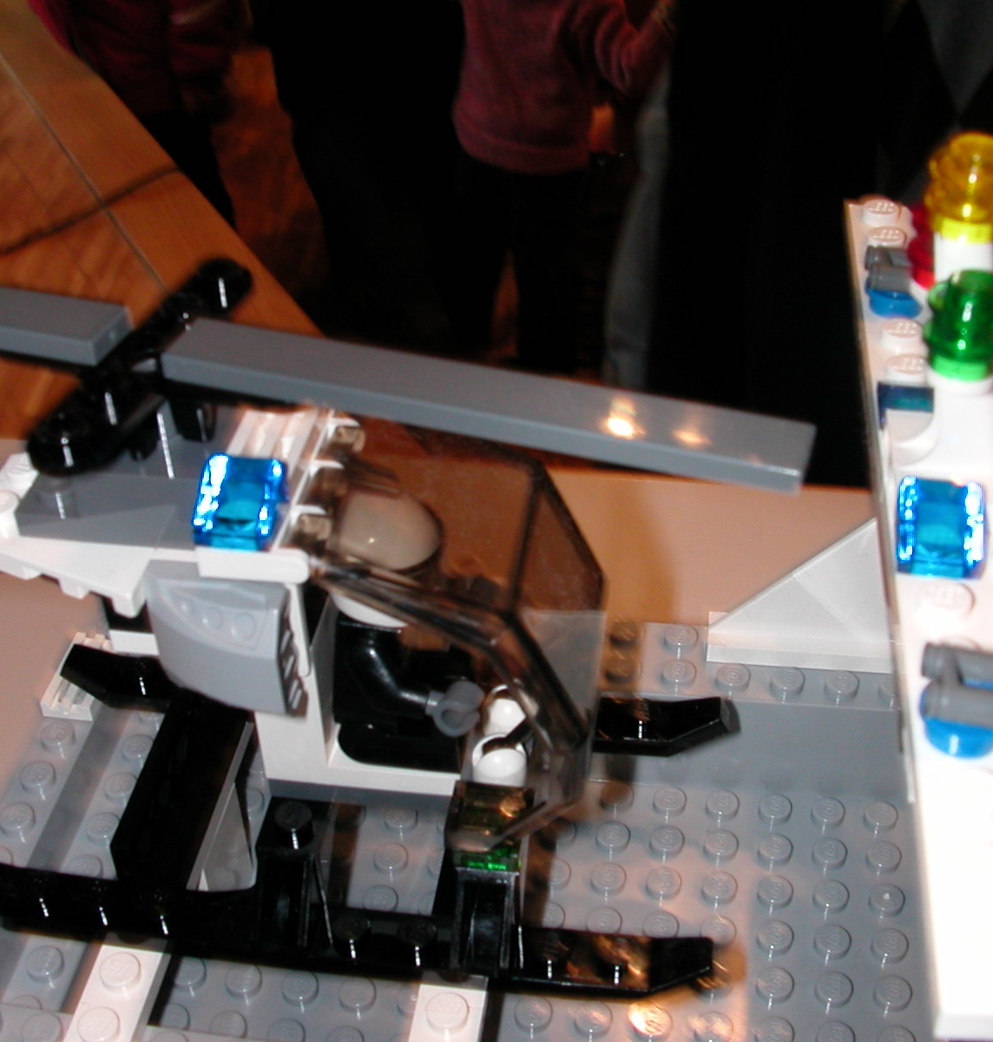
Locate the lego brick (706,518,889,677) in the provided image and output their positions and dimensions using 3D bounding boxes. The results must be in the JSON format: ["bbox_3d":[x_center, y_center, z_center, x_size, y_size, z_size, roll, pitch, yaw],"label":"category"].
[{"bbox_3d":[0.047,0.008,0.215,0.032,0.029,0.008,4,38,7],"label":"lego brick"}]

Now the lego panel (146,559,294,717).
[{"bbox_3d":[-0.030,0.015,0.162,0.016,0.018,0.009,4,38,7],"label":"lego panel"}]

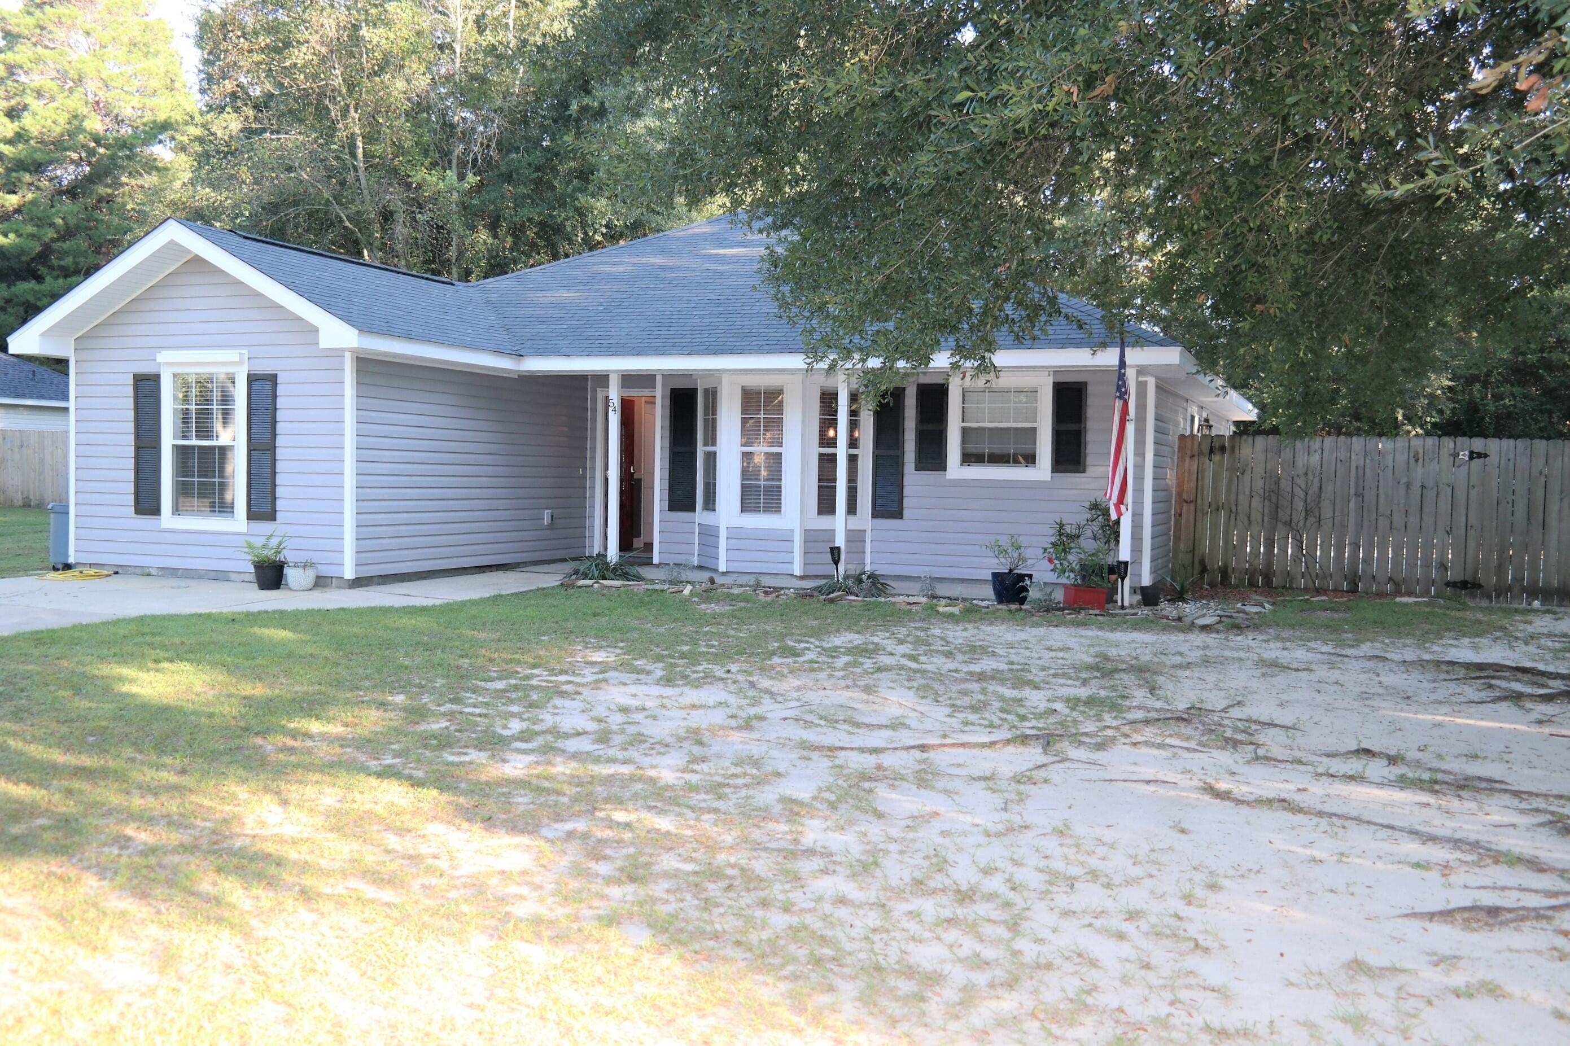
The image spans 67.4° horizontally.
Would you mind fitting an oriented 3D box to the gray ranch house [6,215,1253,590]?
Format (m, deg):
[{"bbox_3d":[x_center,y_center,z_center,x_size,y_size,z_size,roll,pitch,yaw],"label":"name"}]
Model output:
[{"bbox_3d":[-0.295,-2.071,16.717,11.700,5.200,13.400,2,2,21],"label":"gray ranch house"}]

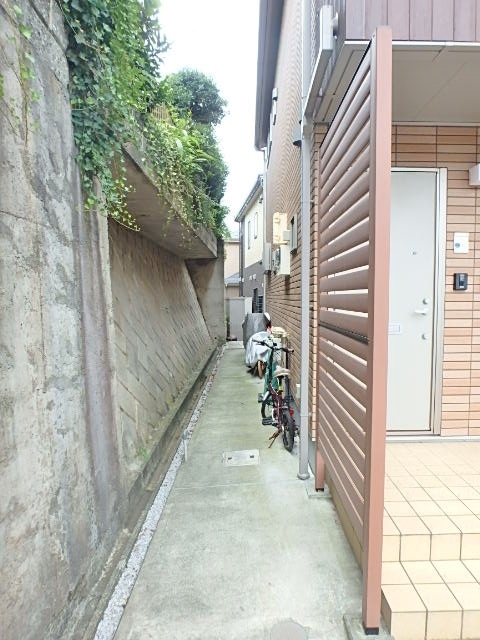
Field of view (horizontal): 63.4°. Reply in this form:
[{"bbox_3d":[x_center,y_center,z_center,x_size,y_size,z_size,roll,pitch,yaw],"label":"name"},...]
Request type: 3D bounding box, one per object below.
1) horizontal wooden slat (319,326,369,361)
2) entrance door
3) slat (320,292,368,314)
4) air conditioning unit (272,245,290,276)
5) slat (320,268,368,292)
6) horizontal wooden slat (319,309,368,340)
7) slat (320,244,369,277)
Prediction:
[{"bbox_3d":[0.583,0.109,2.264,0.025,0.086,1.126,0,4,1],"label":"horizontal wooden slat"},{"bbox_3d":[1.150,-0.112,3.106,0.874,2.111,0.070,0,4,1],"label":"entrance door"},{"bbox_3d":[0.582,-0.104,2.249,0.025,0.088,1.126,0,4,1],"label":"slat"},{"bbox_3d":[0.506,-0.753,4.927,0.191,0.377,0.553,0,4,1],"label":"air conditioning unit"},{"bbox_3d":[0.582,-0.211,2.242,0.025,0.090,1.126,0,4,1],"label":"slat"},{"bbox_3d":[0.583,0.000,2.257,0.025,0.088,1.126,0,4,1],"label":"horizontal wooden slat"},{"bbox_3d":[0.581,-0.317,2.235,0.025,0.090,1.126,0,4,1],"label":"slat"}]

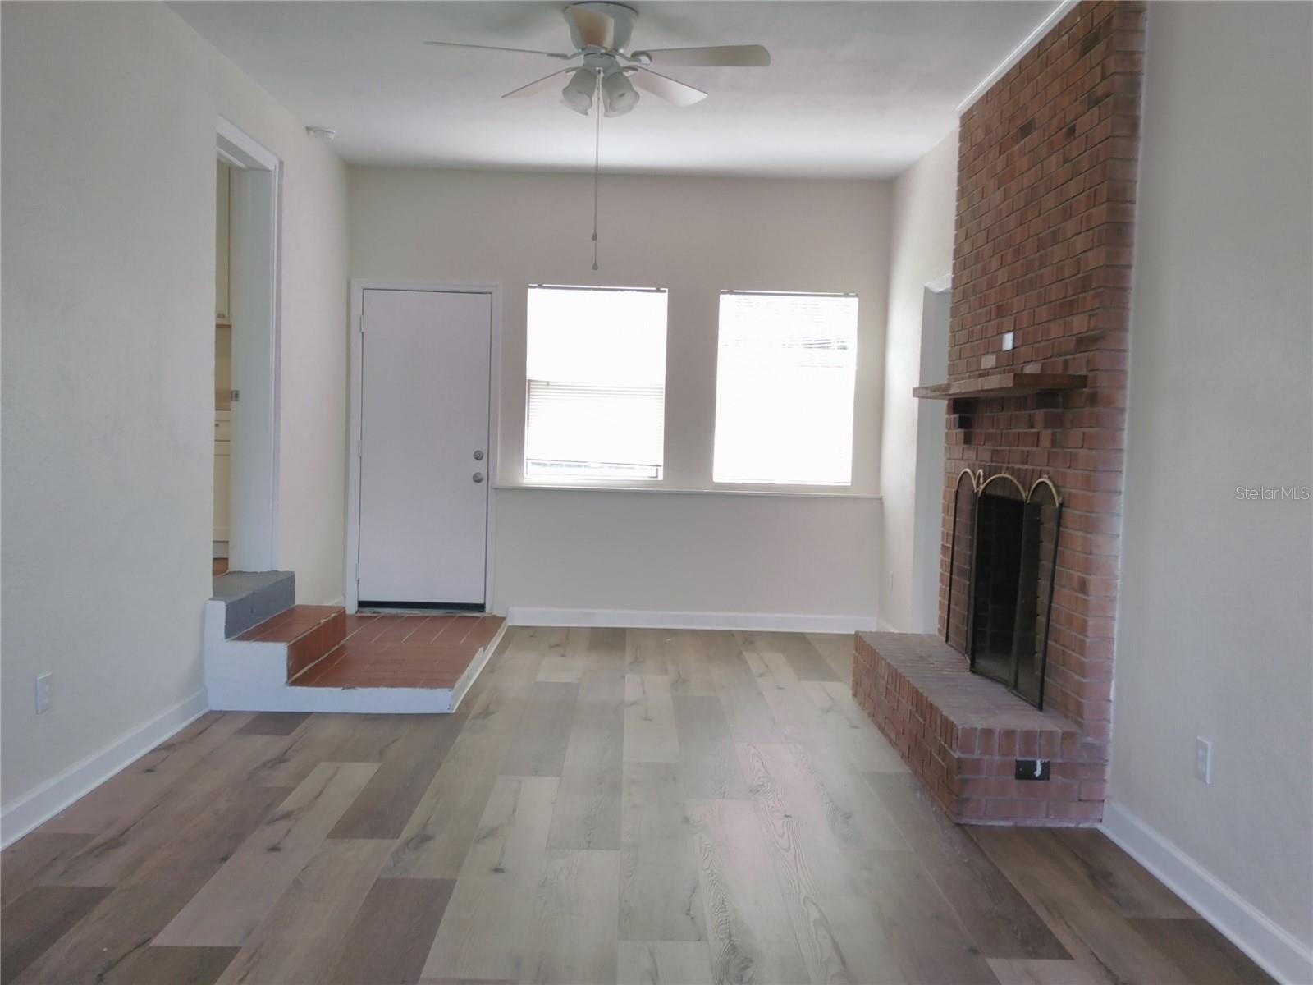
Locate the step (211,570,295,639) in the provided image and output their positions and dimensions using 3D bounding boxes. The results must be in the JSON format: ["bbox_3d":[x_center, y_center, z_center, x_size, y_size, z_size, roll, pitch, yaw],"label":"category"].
[{"bbox_3d":[-2.086,0.542,5.204,0.327,0.178,0.945,1,4,-1],"label":"step"}]

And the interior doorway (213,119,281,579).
[{"bbox_3d":[-2.061,-0.617,5.099,0.210,2.128,0.892,1,4,-1],"label":"interior doorway"}]

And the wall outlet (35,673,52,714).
[{"bbox_3d":[-1.964,0.646,3.418,0.010,0.116,0.074,1,4,-1],"label":"wall outlet"}]

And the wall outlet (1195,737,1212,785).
[{"bbox_3d":[1.532,0.754,2.981,0.010,0.115,0.072,1,4,-1],"label":"wall outlet"}]

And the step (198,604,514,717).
[{"bbox_3d":[-1.473,0.675,5.812,1.088,0.485,2.139,1,4,-1],"label":"step"}]

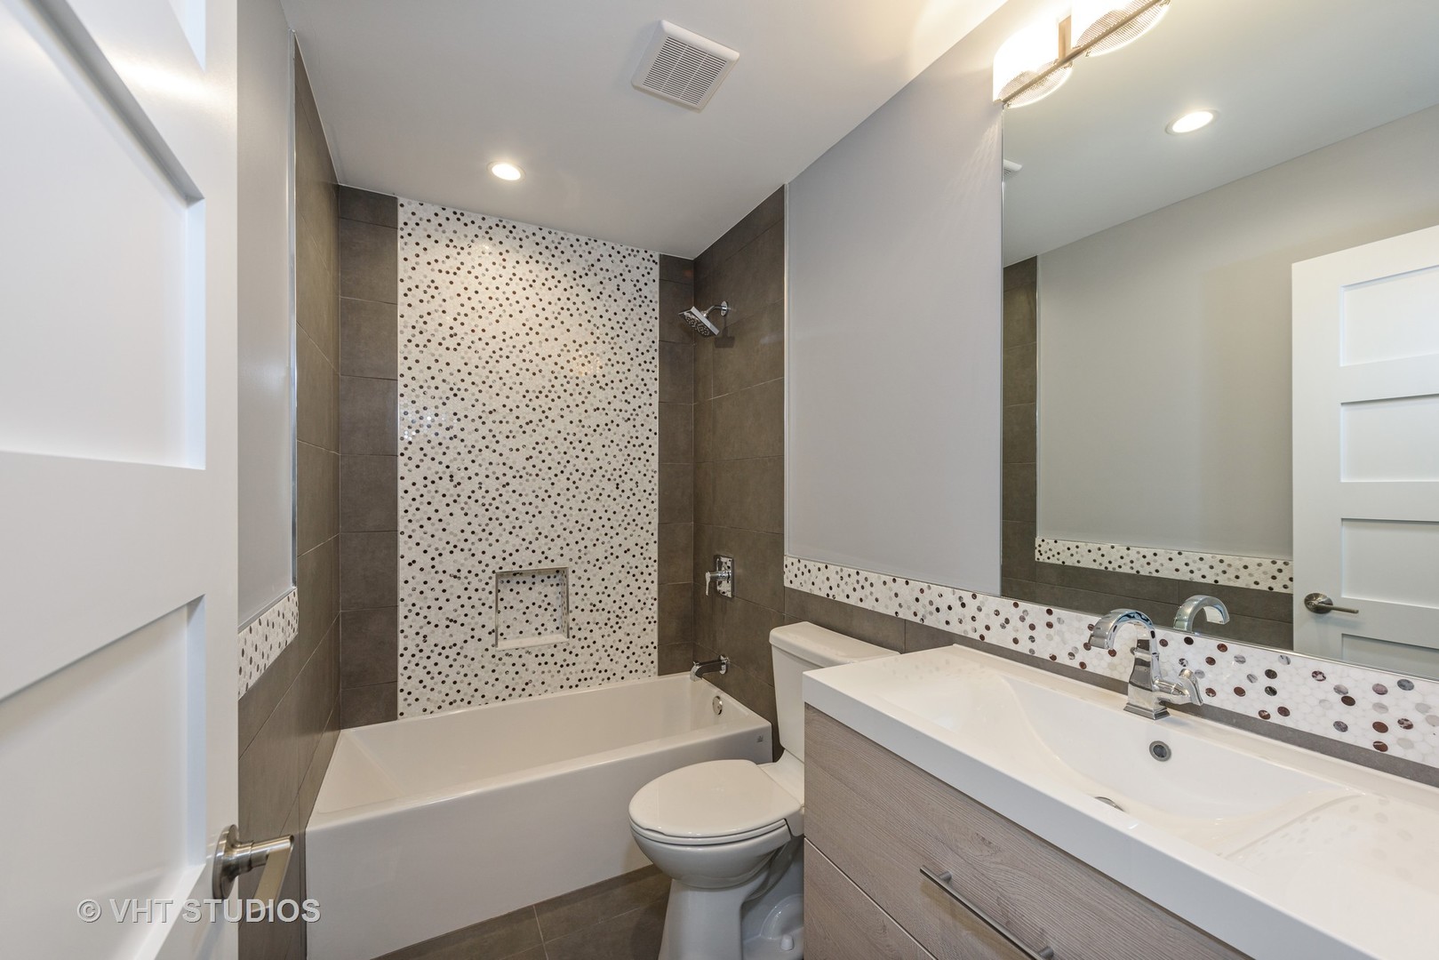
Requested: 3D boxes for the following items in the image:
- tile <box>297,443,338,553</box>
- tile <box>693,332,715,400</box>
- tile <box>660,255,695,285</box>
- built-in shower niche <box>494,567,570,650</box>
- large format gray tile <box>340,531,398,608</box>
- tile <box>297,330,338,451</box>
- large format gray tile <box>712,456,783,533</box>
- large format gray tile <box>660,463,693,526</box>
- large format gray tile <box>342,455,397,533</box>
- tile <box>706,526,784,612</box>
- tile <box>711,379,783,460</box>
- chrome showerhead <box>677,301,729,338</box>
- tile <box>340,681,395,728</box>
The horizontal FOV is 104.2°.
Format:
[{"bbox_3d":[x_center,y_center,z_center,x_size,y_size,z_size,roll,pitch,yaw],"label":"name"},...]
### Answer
[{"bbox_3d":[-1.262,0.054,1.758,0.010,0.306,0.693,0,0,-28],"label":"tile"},{"bbox_3d":[-0.078,-0.548,2.790,0.010,0.305,0.213,0,0,-28],"label":"tile"},{"bbox_3d":[-0.217,-1.075,2.855,0.194,0.132,0.010,0,0,-28],"label":"tile"},{"bbox_3d":[-0.857,0.575,2.557,0.316,0.337,0.090,0,0,-28],"label":"built-in shower niche"},{"bbox_3d":[-1.396,0.364,2.233,0.197,0.307,0.010,0,0,-28],"label":"large format gray tile"},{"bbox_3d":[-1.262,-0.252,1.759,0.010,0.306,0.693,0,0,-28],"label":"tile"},{"bbox_3d":[0.112,0.061,2.426,0.010,0.305,0.604,0,0,-28],"label":"large format gray tile"},{"bbox_3d":[-0.220,0.062,2.838,0.191,0.305,0.010,0,0,-28],"label":"large format gray tile"},{"bbox_3d":[-1.395,0.056,2.234,0.197,0.307,0.010,0,0,-28],"label":"large format gray tile"},{"bbox_3d":[0.109,0.369,2.456,0.010,0.307,0.622,0,0,-28],"label":"tile"},{"bbox_3d":[0.112,-0.245,2.440,0.010,0.306,0.609,0,0,-28],"label":"tile"},{"bbox_3d":[-0.069,-0.733,2.541,0.209,0.189,0.139,0,0,-28],"label":"chrome showerhead"},{"bbox_3d":[-1.398,0.899,2.231,0.197,0.148,0.010,0,0,-28],"label":"tile"}]

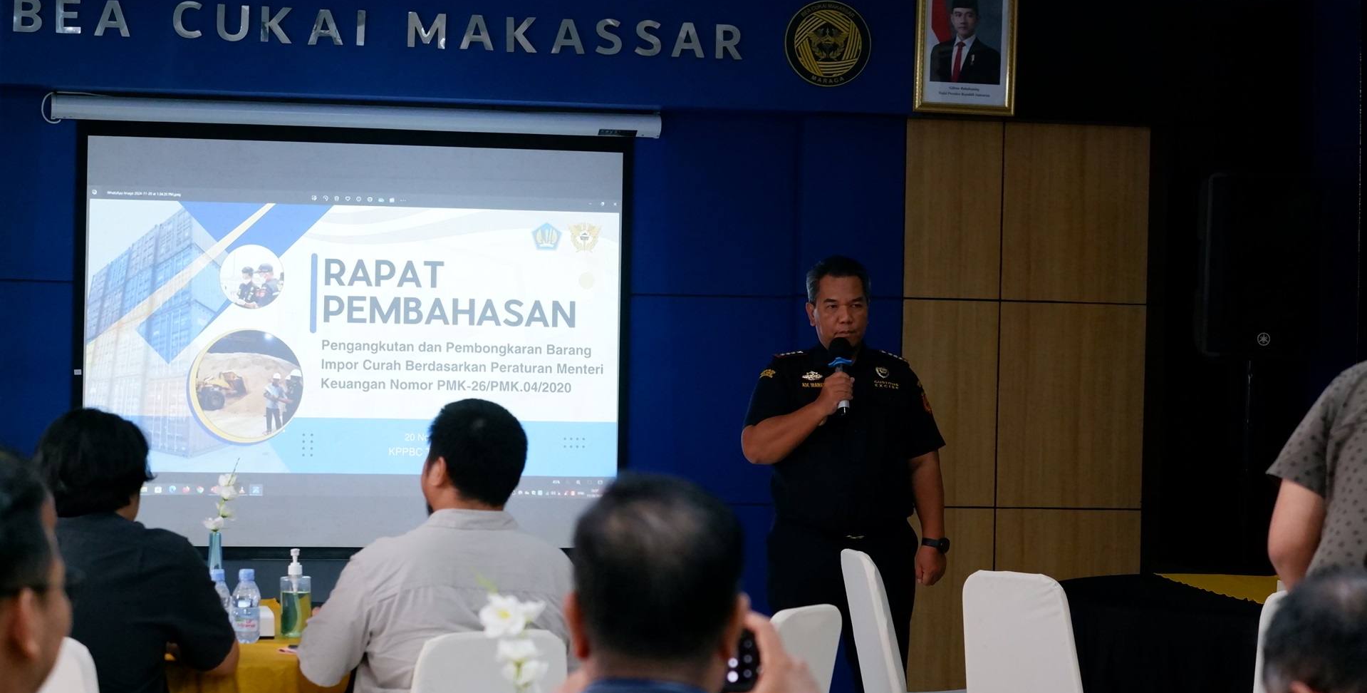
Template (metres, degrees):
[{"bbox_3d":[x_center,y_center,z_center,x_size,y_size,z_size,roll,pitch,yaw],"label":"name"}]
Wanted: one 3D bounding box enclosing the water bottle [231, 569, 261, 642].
[{"bbox_3d":[-0.987,0.587,6.800,0.064,0.168,0.064,1,1,0],"label":"water bottle"}]

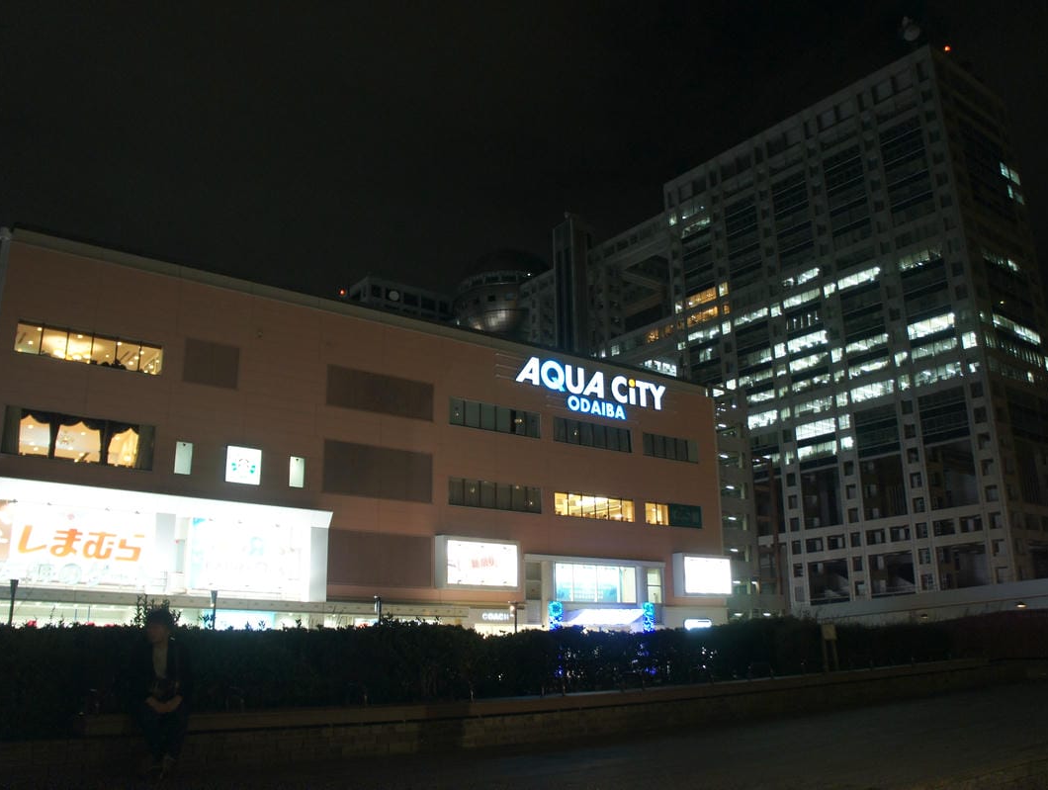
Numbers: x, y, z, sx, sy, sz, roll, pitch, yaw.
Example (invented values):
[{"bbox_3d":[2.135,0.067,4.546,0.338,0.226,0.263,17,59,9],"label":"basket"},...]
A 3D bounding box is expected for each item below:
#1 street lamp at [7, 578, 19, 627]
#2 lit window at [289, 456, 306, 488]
[{"bbox_3d":[-16.708,8.036,28.528,0.280,4.200,0.400,11,-20,-35],"label":"street lamp"},{"bbox_3d":[-12.733,4.365,49.954,0.858,1.690,0.150,11,-20,-35],"label":"lit window"}]

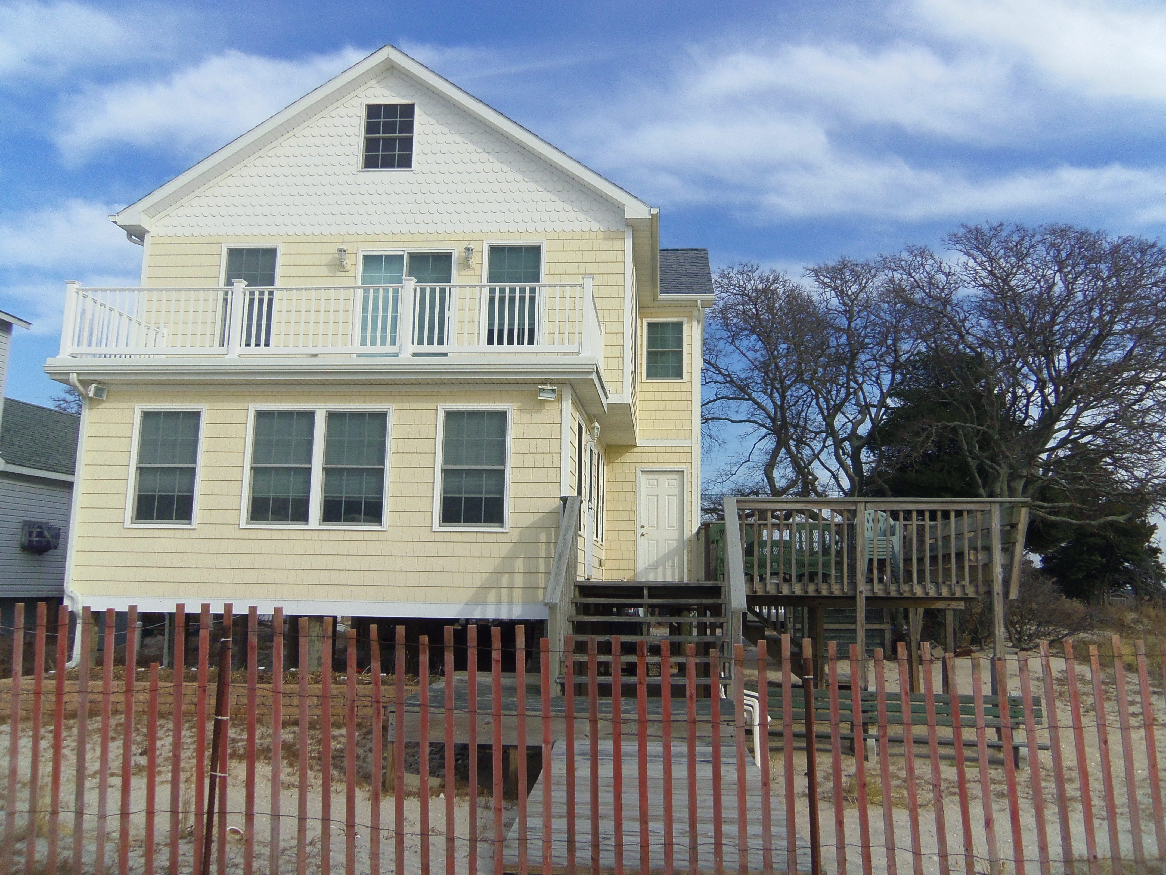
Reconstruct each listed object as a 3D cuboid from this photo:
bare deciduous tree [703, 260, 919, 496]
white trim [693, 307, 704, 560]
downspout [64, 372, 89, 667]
[{"bbox_3d":[6.073,0.323,25.681,6.200,9.800,5.400,0,-9,4],"label":"bare deciduous tree"},{"bbox_3d":[2.099,-0.034,17.356,0.159,4.802,0.150,0,-8,5],"label":"white trim"},{"bbox_3d":[-6.180,0.963,11.443,0.280,3.500,0.400,0,-9,4],"label":"downspout"}]

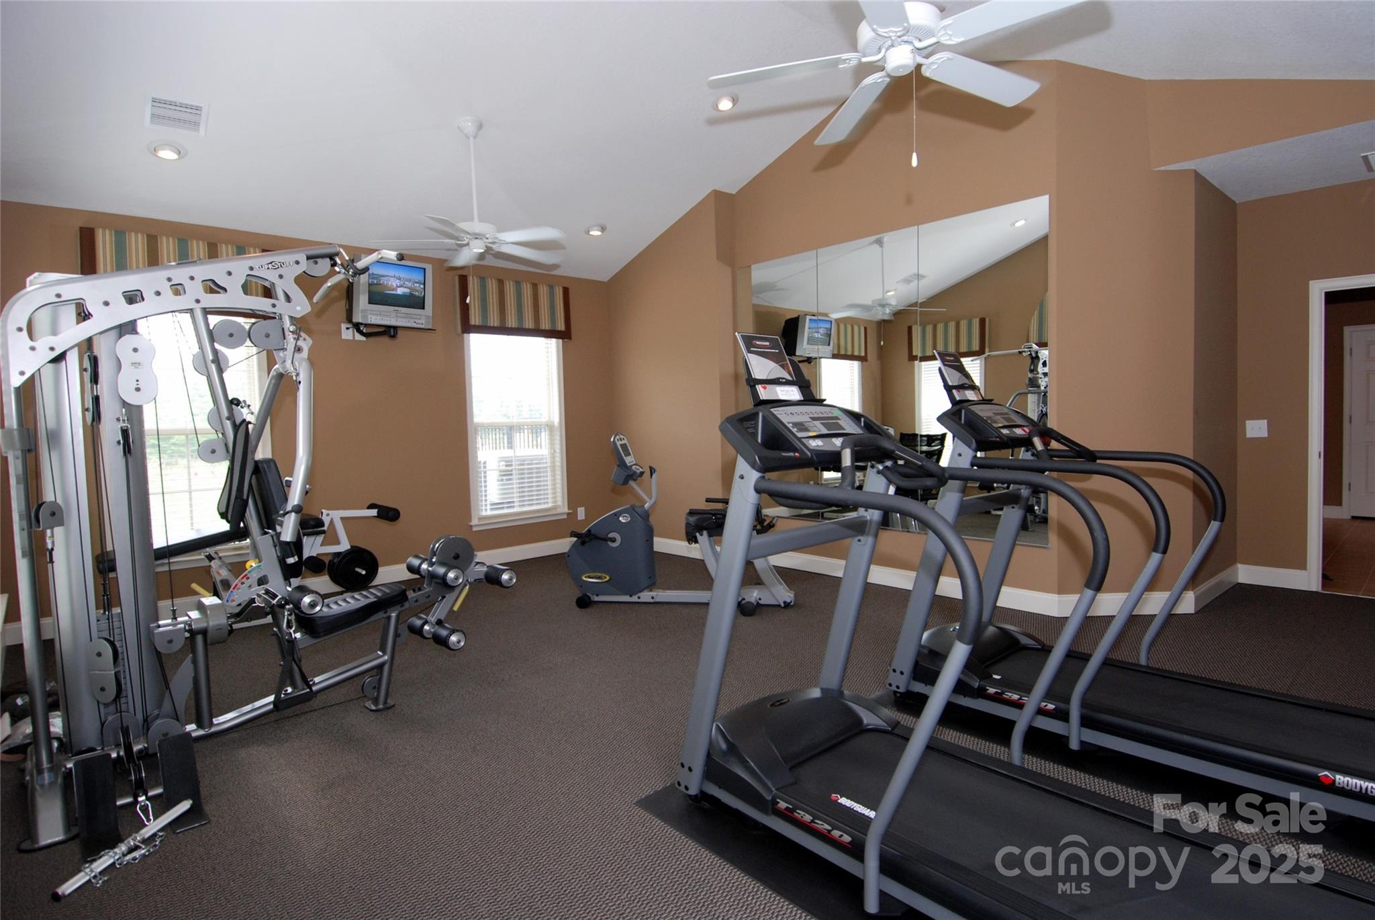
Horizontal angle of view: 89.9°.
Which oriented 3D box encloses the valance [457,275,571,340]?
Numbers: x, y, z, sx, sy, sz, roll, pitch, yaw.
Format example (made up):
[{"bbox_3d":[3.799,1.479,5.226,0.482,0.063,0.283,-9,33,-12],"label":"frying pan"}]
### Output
[{"bbox_3d":[-1.659,-1.447,6.676,1.145,0.525,0.130,-4,4,-41],"label":"valance"}]

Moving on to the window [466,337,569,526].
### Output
[{"bbox_3d":[-1.672,-0.310,6.798,1.050,1.890,0.110,-4,4,-41],"label":"window"}]

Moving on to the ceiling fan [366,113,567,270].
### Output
[{"bbox_3d":[-1.467,-1.852,4.719,1.360,0.900,1.360,-4,4,-41],"label":"ceiling fan"}]

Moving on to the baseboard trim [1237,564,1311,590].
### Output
[{"bbox_3d":[4.136,0.829,4.867,0.018,0.134,0.378,-4,4,-41],"label":"baseboard trim"}]

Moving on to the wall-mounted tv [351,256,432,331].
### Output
[{"bbox_3d":[-2.449,-1.331,5.624,0.540,0.500,0.460,-4,12,-41],"label":"wall-mounted tv"}]

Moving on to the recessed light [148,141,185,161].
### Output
[{"bbox_3d":[-3.266,-1.936,4.317,0.200,0.040,0.200,-4,-14,-41],"label":"recessed light"}]

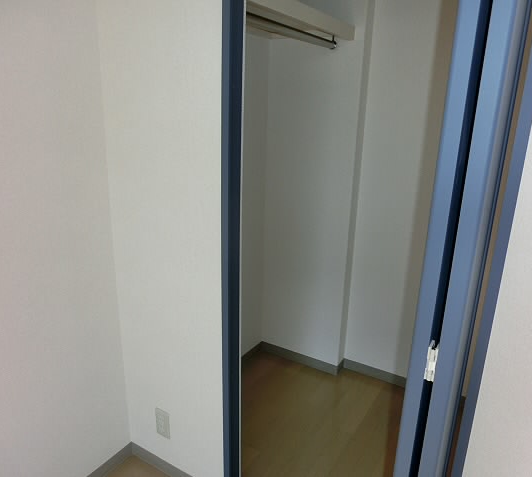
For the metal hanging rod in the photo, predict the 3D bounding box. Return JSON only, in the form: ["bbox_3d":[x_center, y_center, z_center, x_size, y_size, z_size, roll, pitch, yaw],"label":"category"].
[{"bbox_3d":[0.098,-0.797,1.713,0.029,0.029,0.850,12,20,30],"label":"metal hanging rod"}]

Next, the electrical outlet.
[{"bbox_3d":[-0.416,0.750,1.775,0.071,0.120,0.010,12,20,30],"label":"electrical outlet"}]

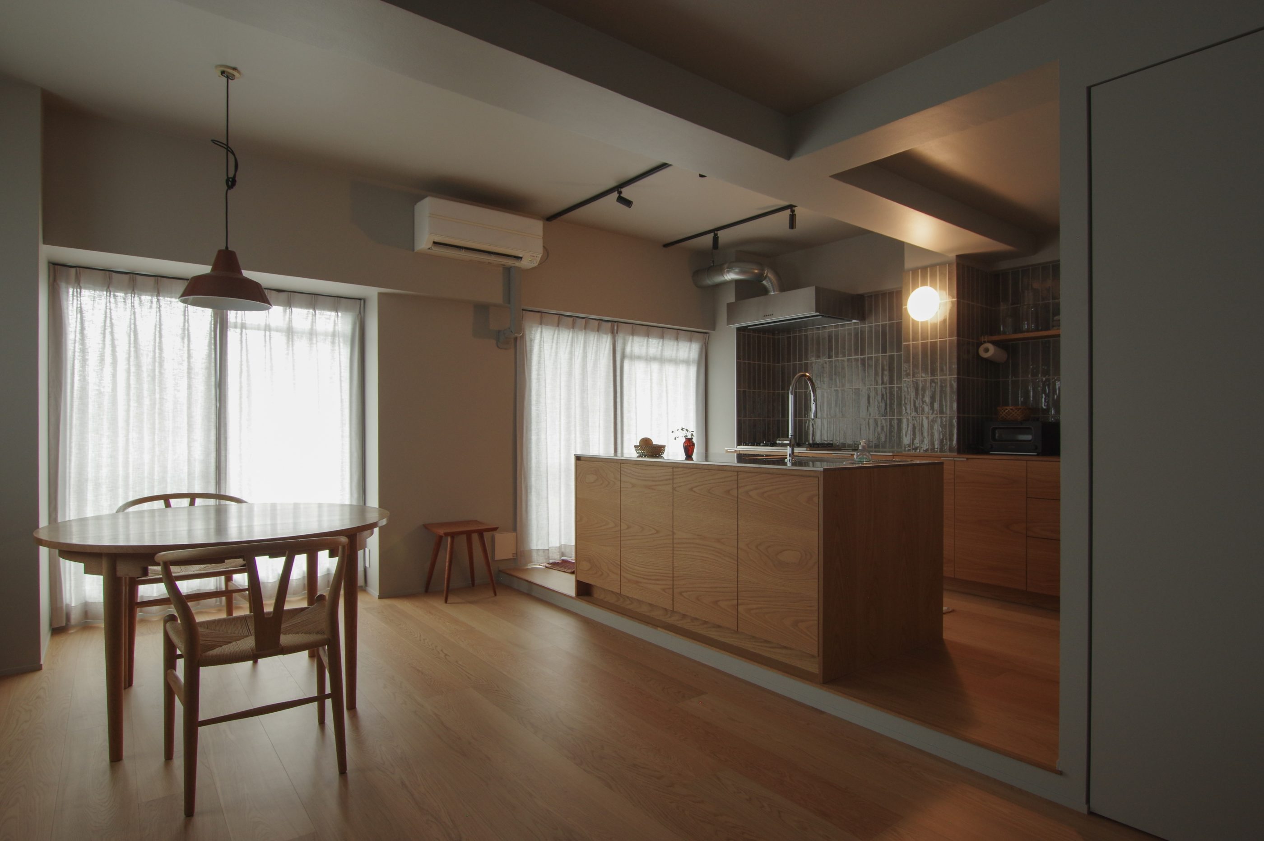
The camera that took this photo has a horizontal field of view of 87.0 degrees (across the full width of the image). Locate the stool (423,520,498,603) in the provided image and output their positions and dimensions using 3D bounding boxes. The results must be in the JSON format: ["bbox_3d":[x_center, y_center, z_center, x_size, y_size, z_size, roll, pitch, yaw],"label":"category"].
[{"bbox_3d":[-1.132,0.924,4.410,0.400,0.443,0.400,1,-1,-39],"label":"stool"}]

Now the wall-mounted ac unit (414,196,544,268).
[{"bbox_3d":[-0.986,-1.193,4.346,0.789,0.310,0.250,1,-1,-39],"label":"wall-mounted ac unit"}]

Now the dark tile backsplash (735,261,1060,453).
[{"bbox_3d":[1.840,-0.403,4.944,0.565,1.235,2.338,1,-1,-39],"label":"dark tile backsplash"}]

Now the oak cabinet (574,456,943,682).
[{"bbox_3d":[0.583,0.627,3.626,0.937,0.849,1.760,1,-1,-39],"label":"oak cabinet"}]

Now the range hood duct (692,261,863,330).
[{"bbox_3d":[1.204,-1.039,5.519,0.831,0.532,1.141,1,-1,-39],"label":"range hood duct"}]

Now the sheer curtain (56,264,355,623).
[{"bbox_3d":[-2.466,0.146,4.041,1.620,1.968,0.111,1,-1,-39],"label":"sheer curtain"}]

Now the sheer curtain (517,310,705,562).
[{"bbox_3d":[-0.078,0.123,5.417,1.906,1.853,0.111,1,-1,-39],"label":"sheer curtain"}]

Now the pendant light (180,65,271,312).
[{"bbox_3d":[-1.740,-0.997,2.871,0.339,1.030,0.339,1,-1,-39],"label":"pendant light"}]

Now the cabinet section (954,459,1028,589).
[{"bbox_3d":[2.352,0.609,4.149,0.560,0.735,0.412,1,-1,-38],"label":"cabinet section"}]

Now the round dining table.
[{"bbox_3d":[-1.625,0.765,2.709,1.200,0.727,1.200,0,-1,0],"label":"round dining table"}]

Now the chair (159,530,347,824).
[{"bbox_3d":[-1.208,0.743,2.177,0.550,0.765,0.505,0,-1,-35],"label":"chair"}]

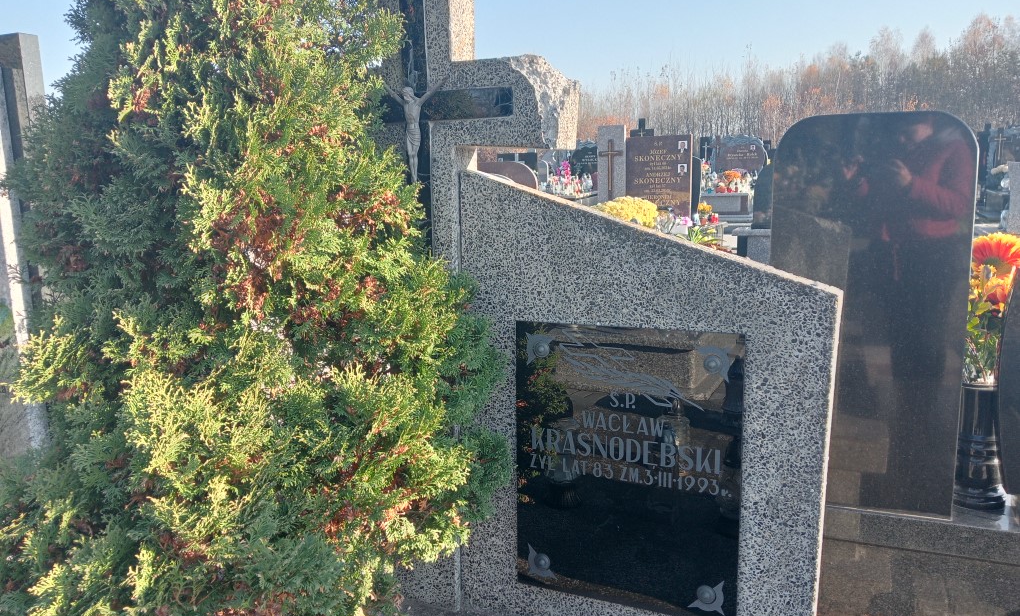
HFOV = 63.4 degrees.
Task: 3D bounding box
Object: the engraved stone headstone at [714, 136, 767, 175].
[{"bbox_3d":[4.633,-2.956,16.500,1.030,0.970,0.100,2,10,19],"label":"engraved stone headstone"}]

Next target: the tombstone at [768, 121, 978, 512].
[{"bbox_3d":[0.893,0.020,2.090,0.450,0.995,0.085,3,10,22],"label":"tombstone"}]

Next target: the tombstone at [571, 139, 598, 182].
[{"bbox_3d":[1.471,-2.642,15.000,0.780,0.860,0.100,2,10,20],"label":"tombstone"}]

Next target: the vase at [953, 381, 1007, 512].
[{"bbox_3d":[1.223,0.345,2.134,0.145,0.326,0.145,3,10,22],"label":"vase"}]

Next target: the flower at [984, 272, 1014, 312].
[{"bbox_3d":[1.227,-0.039,2.071,0.100,0.100,0.070,3,10,22],"label":"flower"}]

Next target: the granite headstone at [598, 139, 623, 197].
[{"bbox_3d":[0.988,-1.293,8.000,0.260,0.940,0.090,3,10,22],"label":"granite headstone"}]

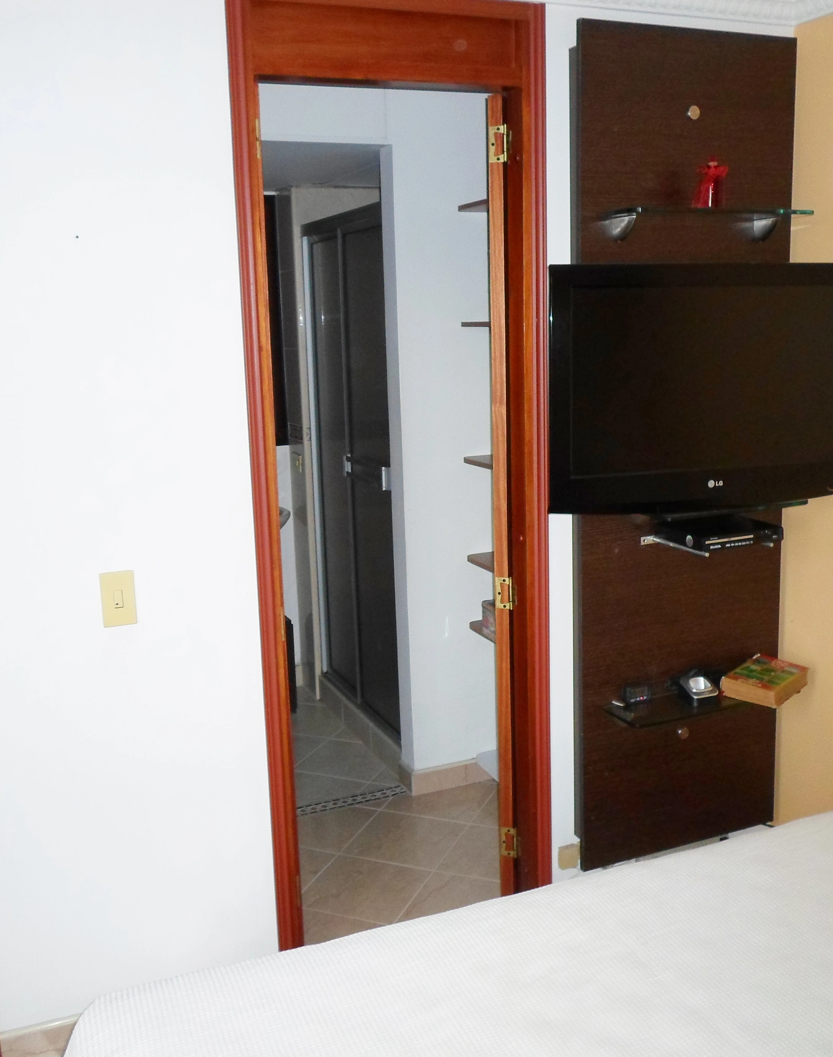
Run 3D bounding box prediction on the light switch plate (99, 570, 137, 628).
[{"bbox_3d":[-0.637,0.152,2.179,0.069,0.117,0.011,-5,11,-20],"label":"light switch plate"}]

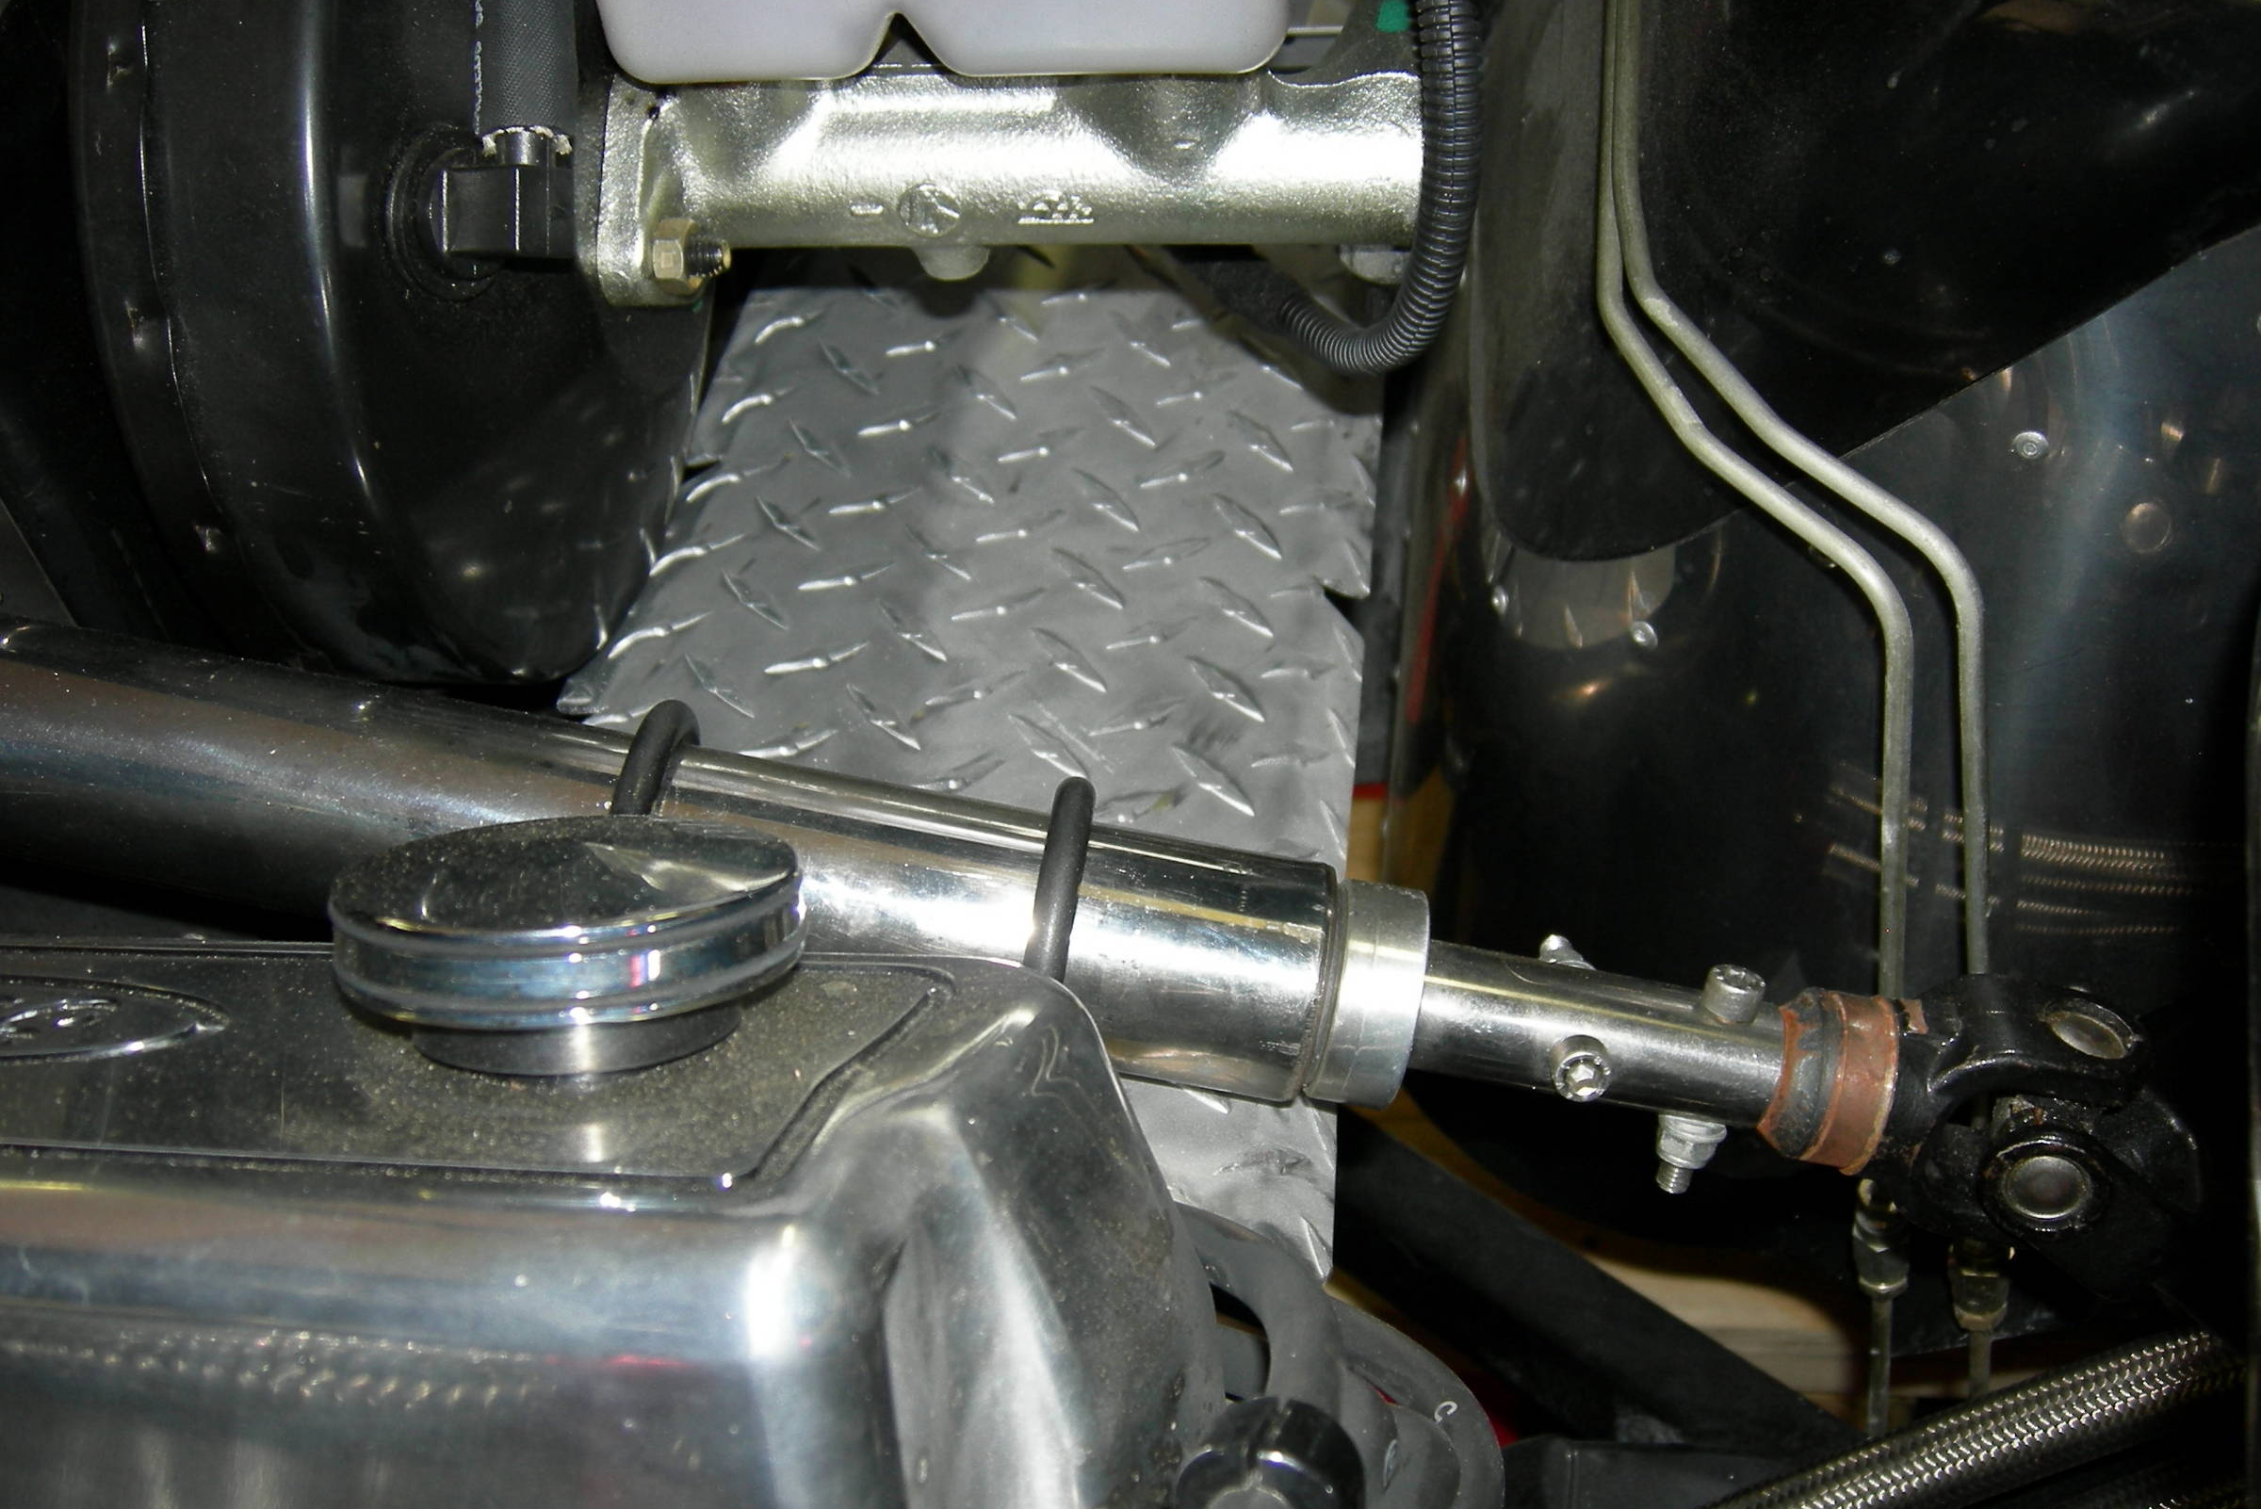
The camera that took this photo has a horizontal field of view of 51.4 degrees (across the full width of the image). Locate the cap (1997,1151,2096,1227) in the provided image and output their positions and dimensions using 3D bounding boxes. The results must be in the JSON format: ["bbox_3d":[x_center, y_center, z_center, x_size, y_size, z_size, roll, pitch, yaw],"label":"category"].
[{"bbox_3d":[0.160,0.074,0.410,0.017,0.017,0.007,6,30,11],"label":"cap"}]

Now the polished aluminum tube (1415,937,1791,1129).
[{"bbox_3d":[0.084,0.050,0.420,0.068,0.024,0.024,11,90,-2],"label":"polished aluminum tube"}]

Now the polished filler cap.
[{"bbox_3d":[-0.083,0.029,0.351,0.068,0.024,0.068,-1,12,0],"label":"polished filler cap"}]

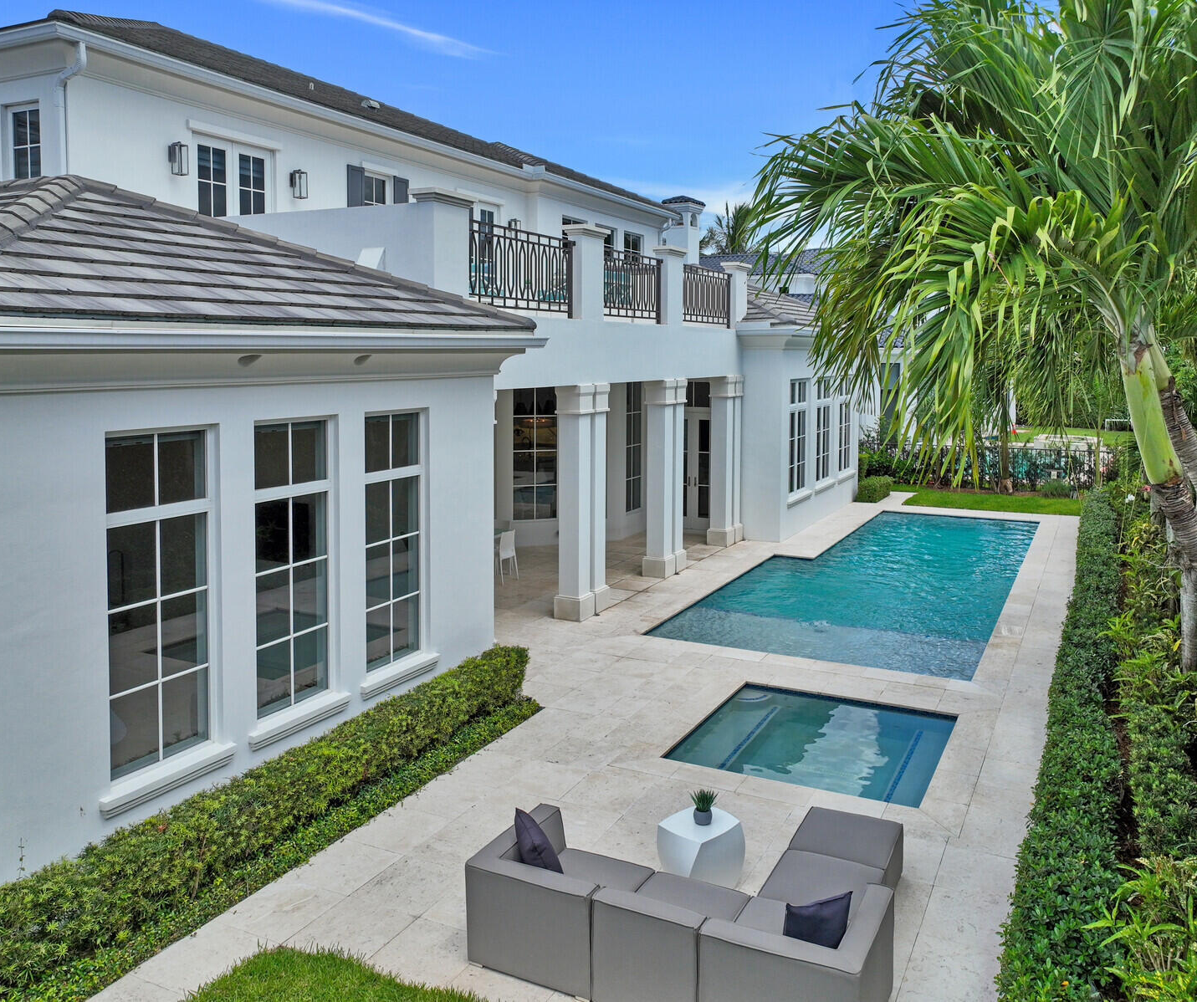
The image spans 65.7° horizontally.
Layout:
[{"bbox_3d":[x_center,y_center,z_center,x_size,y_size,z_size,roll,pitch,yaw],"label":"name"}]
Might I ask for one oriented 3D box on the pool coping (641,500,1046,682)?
[{"bbox_3d":[5.108,1.304,16.246,4.068,0.400,11.304,4,10,28],"label":"pool coping"}]

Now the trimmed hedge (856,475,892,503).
[{"bbox_3d":[7.166,-0.335,24.167,0.660,0.510,1.650,5,10,28],"label":"trimmed hedge"}]

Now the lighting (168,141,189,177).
[{"bbox_3d":[-5.592,-4.555,12.306,0.230,0.410,0.140,5,10,28],"label":"lighting"}]

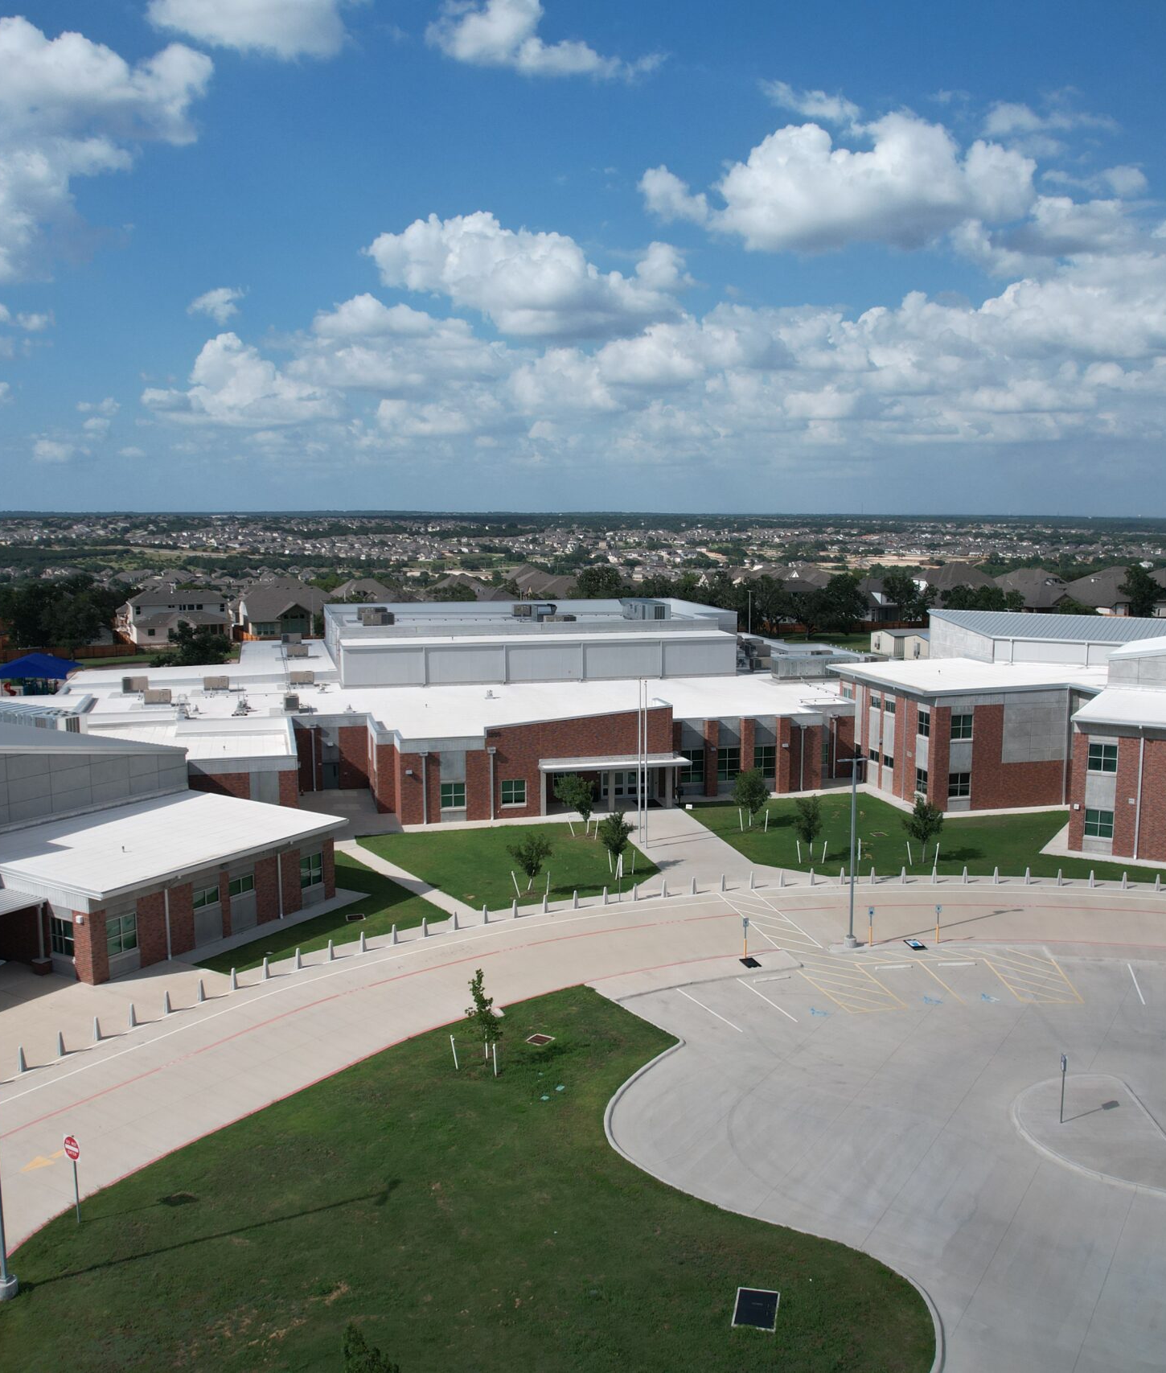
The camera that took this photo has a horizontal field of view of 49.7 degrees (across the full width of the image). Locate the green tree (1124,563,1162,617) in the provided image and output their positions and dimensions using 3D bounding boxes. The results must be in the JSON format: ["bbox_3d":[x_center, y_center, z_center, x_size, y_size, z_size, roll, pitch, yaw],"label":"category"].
[{"bbox_3d":[110.850,-17.680,249.160,8.200,12.000,8.000,0,8,0],"label":"green tree"}]

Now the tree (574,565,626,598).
[{"bbox_3d":[3.147,-17.852,245.934,9.149,11.380,9.149,0,8,0],"label":"tree"}]

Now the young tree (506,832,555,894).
[{"bbox_3d":[-3.112,10.429,74.332,2.813,3.668,2.813,-1,8,-2],"label":"young tree"}]

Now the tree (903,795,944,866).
[{"bbox_3d":[21.933,9.127,81.117,2.696,4.568,2.615,0,8,0],"label":"tree"}]

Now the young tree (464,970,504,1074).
[{"bbox_3d":[-4.049,13.441,51.288,1.606,4.047,1.558,0,8,0],"label":"young tree"}]

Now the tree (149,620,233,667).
[{"bbox_3d":[-51.000,-4.300,164.000,10.300,8.400,9.500,0,8,0],"label":"tree"}]

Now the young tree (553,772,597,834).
[{"bbox_3d":[-0.559,8.187,87.517,3.032,4.384,3.032,0,8,0],"label":"young tree"}]

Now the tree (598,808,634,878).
[{"bbox_3d":[2.055,9.634,77.480,2.237,4.325,2.237,0,8,2],"label":"tree"}]

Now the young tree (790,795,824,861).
[{"bbox_3d":[14.544,9.165,81.553,2.294,4.357,2.248,0,8,0],"label":"young tree"}]

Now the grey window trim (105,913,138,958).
[{"bbox_3d":[-22.521,12.147,61.465,0.160,1.830,1.830,5,9,32],"label":"grey window trim"}]

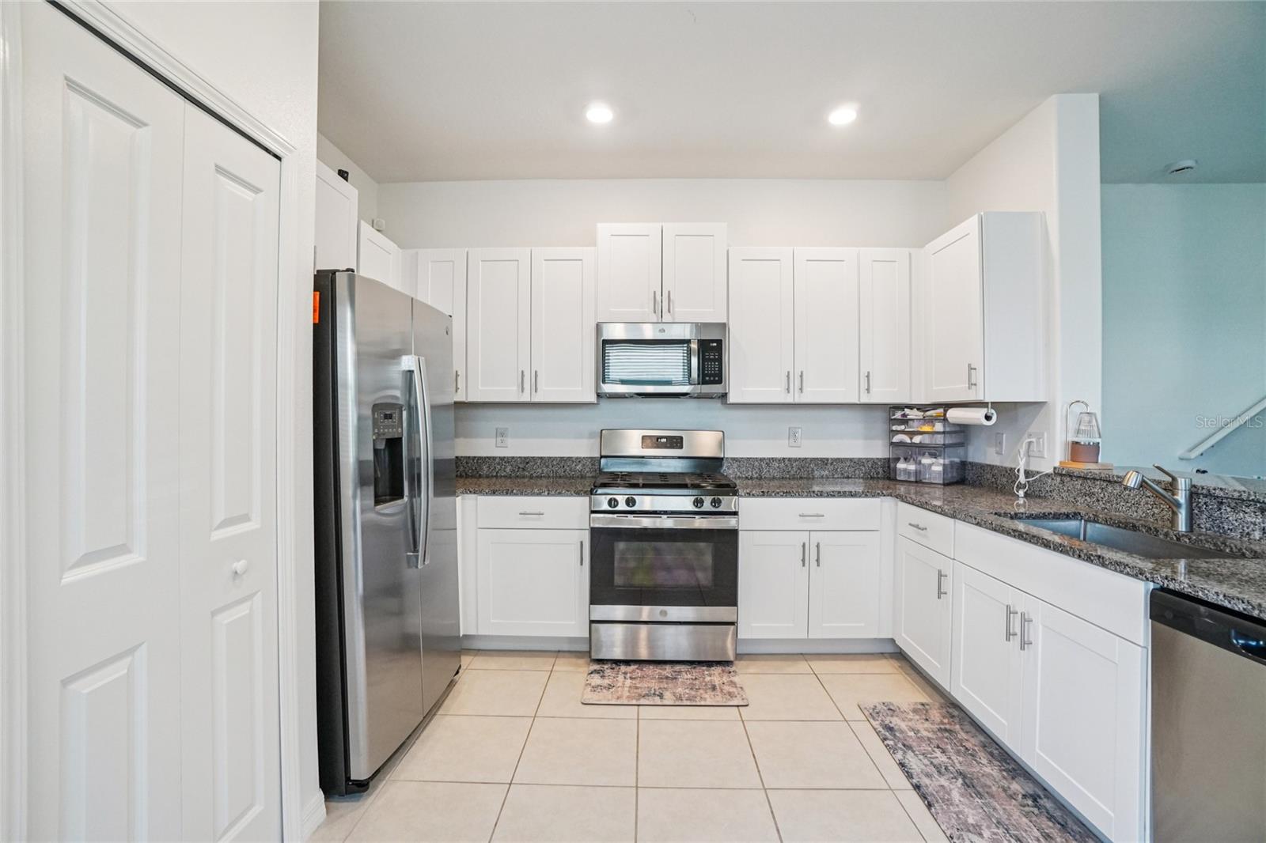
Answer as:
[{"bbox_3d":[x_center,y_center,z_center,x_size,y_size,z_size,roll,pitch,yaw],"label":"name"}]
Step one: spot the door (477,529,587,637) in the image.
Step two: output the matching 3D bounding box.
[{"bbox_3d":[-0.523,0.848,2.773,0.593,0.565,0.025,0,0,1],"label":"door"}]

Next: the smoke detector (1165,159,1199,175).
[{"bbox_3d":[3.365,-1.555,3.230,0.142,0.045,0.142,0,1,1],"label":"smoke detector"}]

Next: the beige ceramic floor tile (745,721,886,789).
[{"bbox_3d":[0.686,1.284,2.042,0.444,0.010,0.430,0,0,1],"label":"beige ceramic floor tile"}]

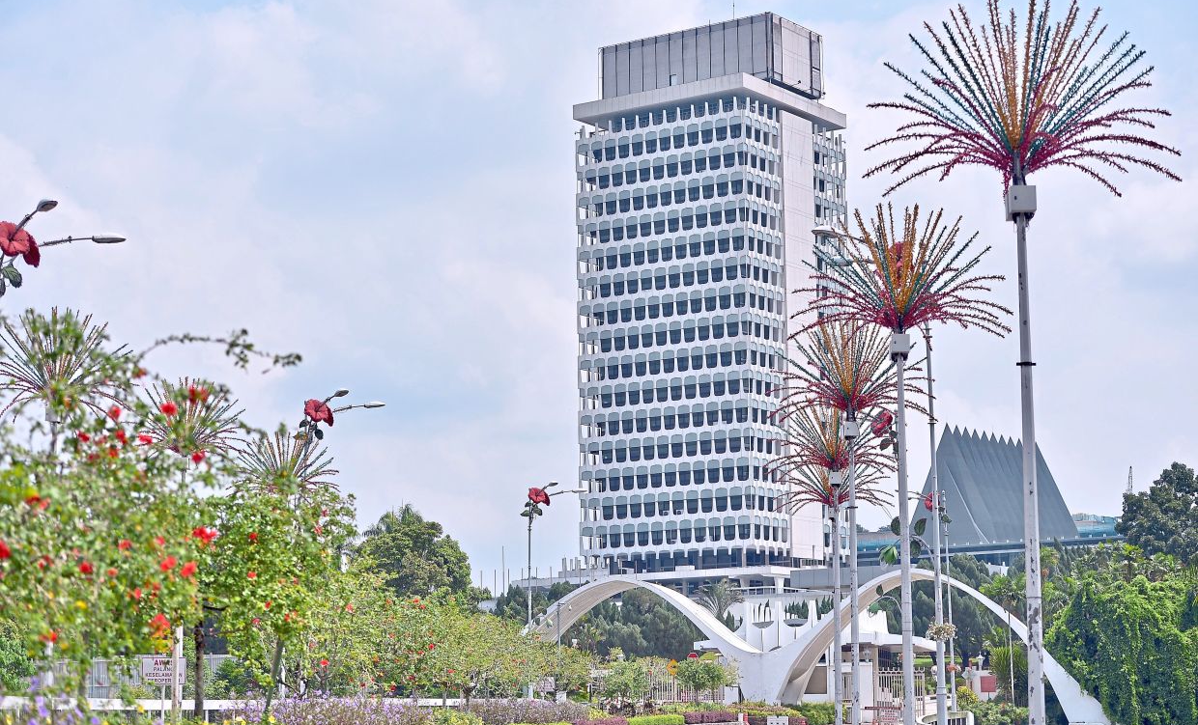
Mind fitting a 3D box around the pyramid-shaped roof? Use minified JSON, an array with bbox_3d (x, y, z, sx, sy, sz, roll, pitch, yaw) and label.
[{"bbox_3d":[57.949,19.300,340.638,14.000,18.000,31.000,-7,-10,35],"label":"pyramid-shaped roof"}]

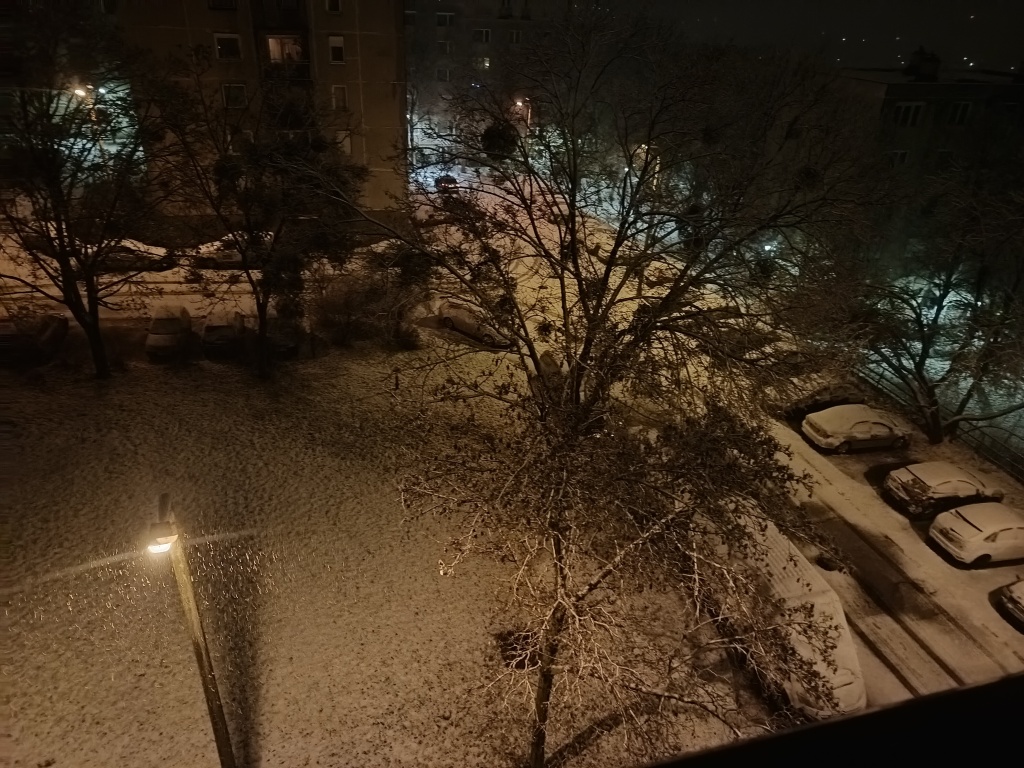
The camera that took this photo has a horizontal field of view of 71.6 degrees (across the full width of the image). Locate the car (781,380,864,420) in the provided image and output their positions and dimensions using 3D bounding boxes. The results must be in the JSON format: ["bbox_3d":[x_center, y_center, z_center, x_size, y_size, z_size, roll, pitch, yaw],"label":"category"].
[{"bbox_3d":[13.800,0.688,31.346,4.050,1.460,1.720,-4,26,-14],"label":"car"}]

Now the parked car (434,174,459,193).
[{"bbox_3d":[-6.375,-19.893,69.011,1.780,1.500,4.300,-4,26,-14],"label":"parked car"}]

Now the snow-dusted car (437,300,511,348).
[{"bbox_3d":[-1.515,-3.134,35.295,4.400,1.460,1.750,23,32,35],"label":"snow-dusted car"}]

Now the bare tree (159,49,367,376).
[{"bbox_3d":[-10.148,-6.007,28.292,8.300,12.500,8.200,1,25,0],"label":"bare tree"}]

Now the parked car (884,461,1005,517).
[{"bbox_3d":[15.586,3.705,25.506,4.150,1.480,1.750,-4,26,-14],"label":"parked car"}]

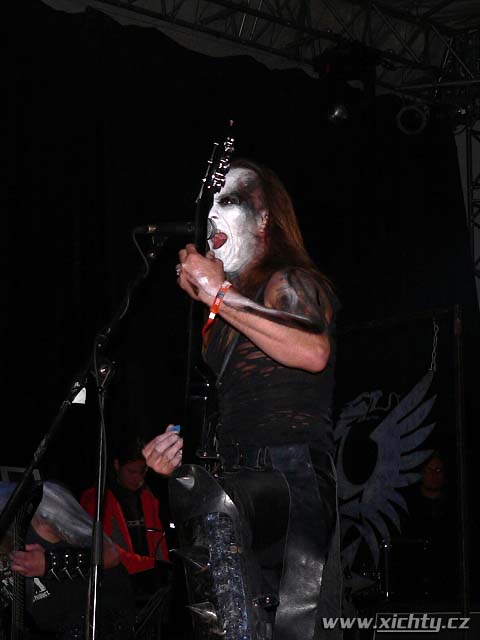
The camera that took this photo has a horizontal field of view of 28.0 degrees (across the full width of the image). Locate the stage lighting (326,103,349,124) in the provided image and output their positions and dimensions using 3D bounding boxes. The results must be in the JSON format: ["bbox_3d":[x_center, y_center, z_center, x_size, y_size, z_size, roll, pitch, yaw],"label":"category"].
[{"bbox_3d":[0.860,-1.801,8.301,0.220,0.220,0.270,-3,20,16],"label":"stage lighting"}]

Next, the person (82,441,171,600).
[{"bbox_3d":[-0.625,1.404,4.886,0.540,1.600,0.420,9,-17,-25],"label":"person"}]

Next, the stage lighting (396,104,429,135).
[{"bbox_3d":[1.388,-1.615,7.714,0.260,0.260,0.300,-1,14,12],"label":"stage lighting"}]

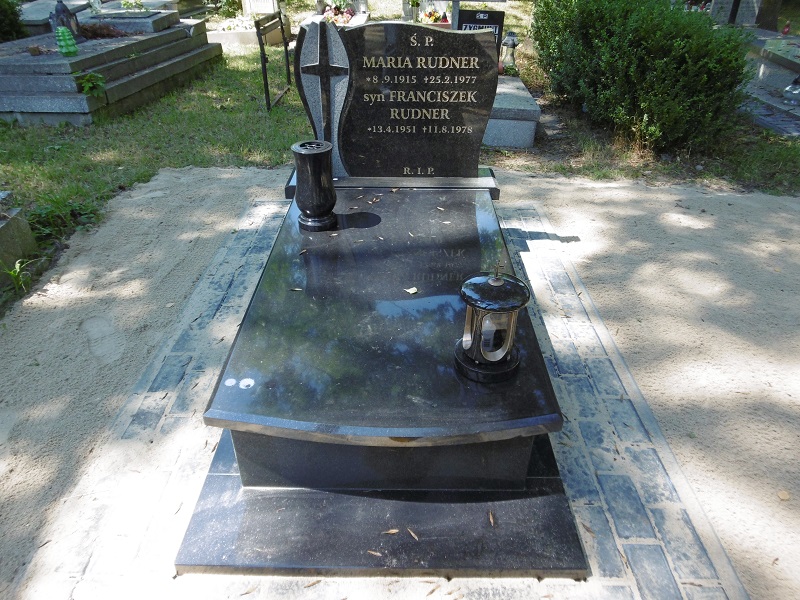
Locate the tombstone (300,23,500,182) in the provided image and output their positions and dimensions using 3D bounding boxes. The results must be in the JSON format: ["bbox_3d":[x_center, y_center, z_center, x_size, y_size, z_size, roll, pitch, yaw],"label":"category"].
[{"bbox_3d":[-0.015,-0.845,2.397,0.835,0.631,0.080,1,33,0],"label":"tombstone"}]

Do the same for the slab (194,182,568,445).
[{"bbox_3d":[-0.034,-0.072,1.856,0.856,0.048,1.412,1,34,0],"label":"slab"}]

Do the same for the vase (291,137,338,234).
[{"bbox_3d":[-0.313,-0.419,2.058,0.154,0.298,0.154,1,33,0],"label":"vase"}]

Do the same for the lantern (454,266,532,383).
[{"bbox_3d":[0.230,0.038,1.385,0.171,0.302,0.171,1,33,0],"label":"lantern"}]

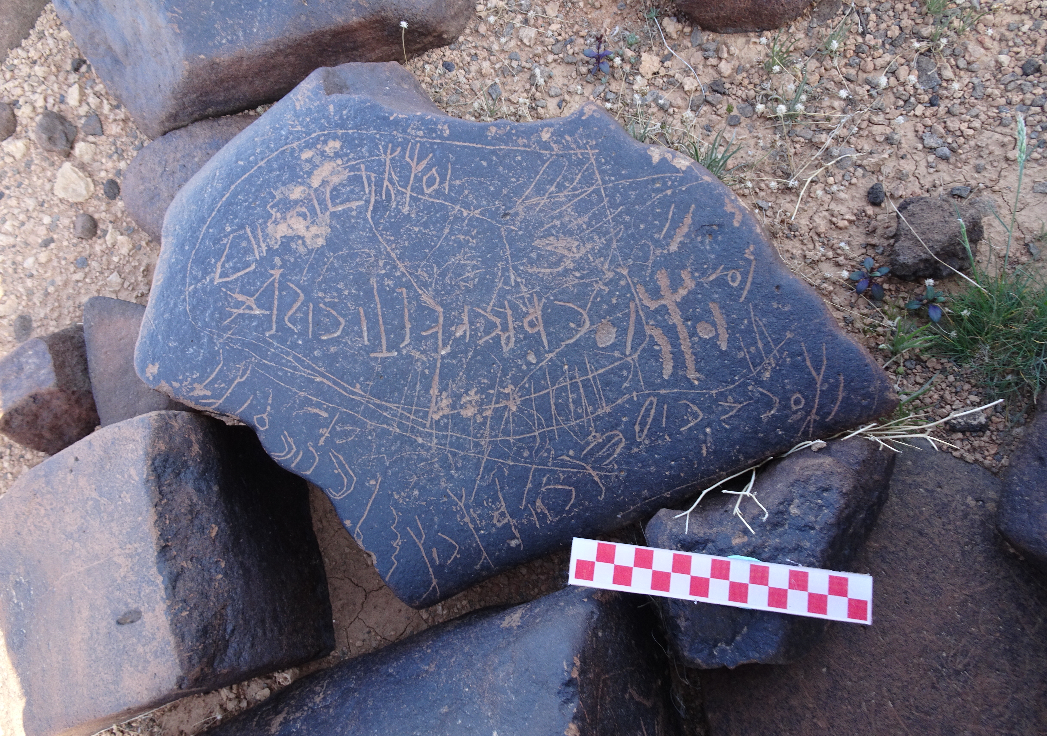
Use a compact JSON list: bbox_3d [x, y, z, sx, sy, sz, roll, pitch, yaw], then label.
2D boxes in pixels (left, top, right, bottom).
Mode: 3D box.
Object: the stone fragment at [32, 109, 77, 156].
[{"bbox_3d":[-0.367,-0.184,0.571,0.034,0.024,0.031,20,74,8],"label":"stone fragment"}]

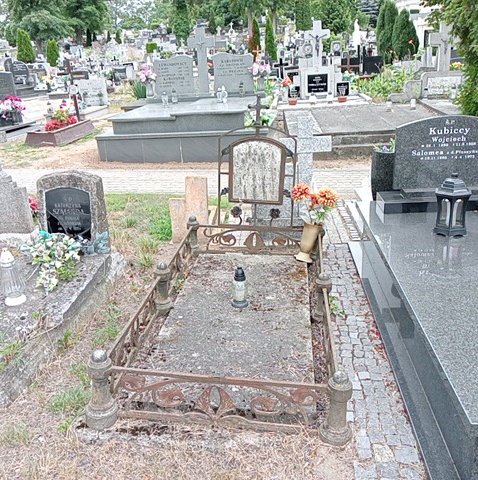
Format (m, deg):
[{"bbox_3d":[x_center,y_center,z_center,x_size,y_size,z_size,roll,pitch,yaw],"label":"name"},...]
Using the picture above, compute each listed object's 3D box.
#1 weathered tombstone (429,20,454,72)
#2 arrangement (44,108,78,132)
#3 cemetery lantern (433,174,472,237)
[{"bbox_3d":[4.280,-3.950,10.588,0.680,0.960,0.160,0,20,4],"label":"weathered tombstone"},{"bbox_3d":[-3.358,-2.254,9.766,0.600,0.400,0.750,0,20,4],"label":"arrangement"},{"bbox_3d":[1.475,-0.244,3.553,0.235,0.385,0.225,0,20,4],"label":"cemetery lantern"}]

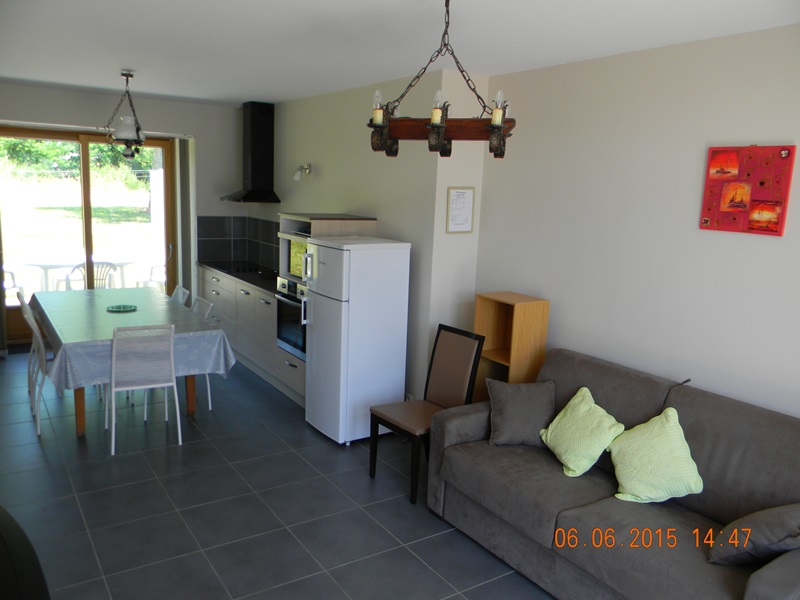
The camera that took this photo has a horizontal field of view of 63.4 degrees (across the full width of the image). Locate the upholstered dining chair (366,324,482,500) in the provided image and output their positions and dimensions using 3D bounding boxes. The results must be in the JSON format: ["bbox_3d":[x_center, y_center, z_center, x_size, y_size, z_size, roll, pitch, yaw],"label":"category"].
[{"bbox_3d":[0.151,0.672,3.977,0.525,0.945,0.455,-5,13,-37],"label":"upholstered dining chair"}]

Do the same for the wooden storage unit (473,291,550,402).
[{"bbox_3d":[0.706,0.542,4.296,0.301,1.131,0.369,-5,12,-33],"label":"wooden storage unit"}]

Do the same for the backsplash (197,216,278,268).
[{"bbox_3d":[-1.789,-0.626,7.123,0.605,0.515,0.920,-4,12,-33],"label":"backsplash"}]

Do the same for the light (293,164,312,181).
[{"bbox_3d":[-0.955,-1.224,6.179,0.175,0.175,0.100,-4,12,-33],"label":"light"}]

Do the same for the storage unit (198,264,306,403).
[{"bbox_3d":[-1.242,0.236,6.270,0.588,0.876,2.818,-5,12,-33],"label":"storage unit"}]

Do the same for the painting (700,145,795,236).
[{"bbox_3d":[1.672,-0.530,3.135,0.022,0.405,0.400,-4,12,-33],"label":"painting"}]

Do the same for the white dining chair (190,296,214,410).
[{"bbox_3d":[-1.793,0.436,5.114,0.560,0.850,0.450,-4,12,-33],"label":"white dining chair"}]

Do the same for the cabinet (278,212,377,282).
[{"bbox_3d":[-0.585,-0.408,5.193,0.588,0.521,0.574,-5,12,-33],"label":"cabinet"}]

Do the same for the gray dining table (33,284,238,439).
[{"bbox_3d":[-2.256,0.448,5.226,1.070,0.750,1.980,-4,12,-33],"label":"gray dining table"}]

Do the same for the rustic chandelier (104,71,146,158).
[{"bbox_3d":[-2.117,-1.419,4.983,0.320,0.643,0.320,-5,12,-33],"label":"rustic chandelier"}]

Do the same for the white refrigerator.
[{"bbox_3d":[-0.334,0.275,4.750,0.568,1.412,0.541,-5,12,-34],"label":"white refrigerator"}]

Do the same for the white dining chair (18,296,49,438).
[{"bbox_3d":[-2.427,0.477,4.737,0.570,0.850,0.460,-4,12,-33],"label":"white dining chair"}]

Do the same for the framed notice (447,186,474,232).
[{"bbox_3d":[0.436,-0.625,4.548,0.240,0.319,0.020,-5,12,-33],"label":"framed notice"}]

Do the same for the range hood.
[{"bbox_3d":[-1.552,-1.515,6.661,0.445,0.999,0.607,-5,12,-33],"label":"range hood"}]

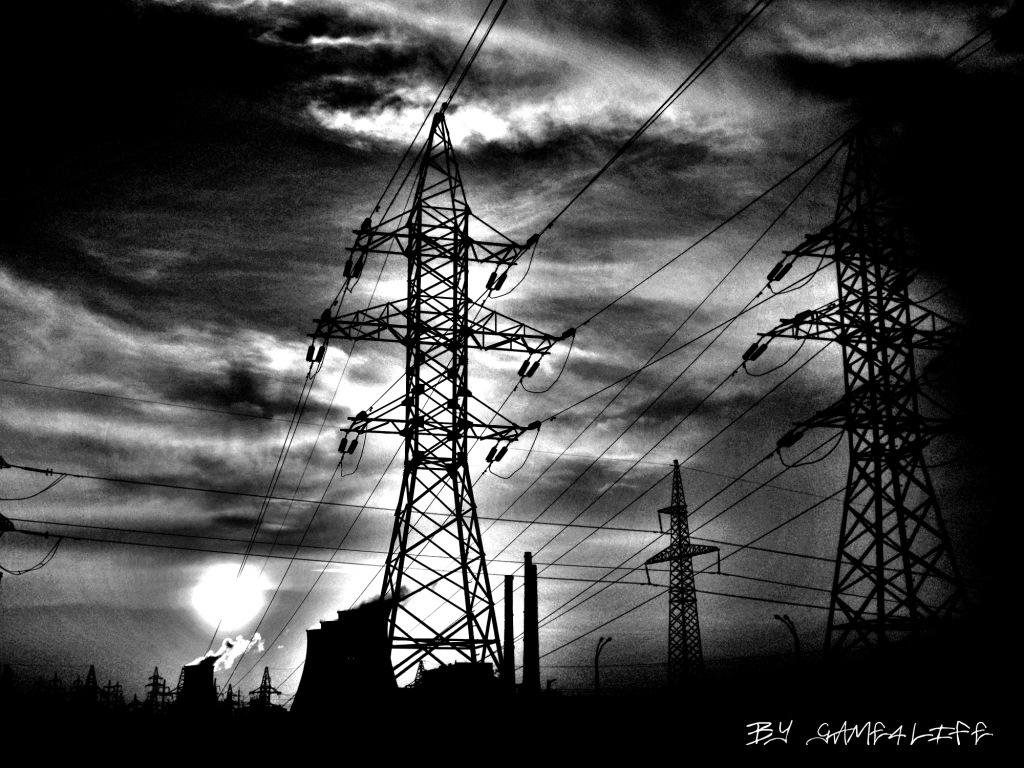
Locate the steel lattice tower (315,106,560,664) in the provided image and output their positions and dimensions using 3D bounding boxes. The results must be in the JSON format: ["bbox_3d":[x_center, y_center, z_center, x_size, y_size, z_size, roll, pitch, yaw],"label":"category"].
[{"bbox_3d":[-3.146,0.049,55.576,10.700,25.000,4.900,4,-16,-15],"label":"steel lattice tower"}]

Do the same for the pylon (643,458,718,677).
[{"bbox_3d":[25.514,30.754,198.823,4.600,39.000,16.000,10,-18,-34],"label":"pylon"}]

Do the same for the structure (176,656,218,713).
[{"bbox_3d":[-376.803,363.582,1600.000,46.000,66.000,46.000,0,-15,0],"label":"structure"}]

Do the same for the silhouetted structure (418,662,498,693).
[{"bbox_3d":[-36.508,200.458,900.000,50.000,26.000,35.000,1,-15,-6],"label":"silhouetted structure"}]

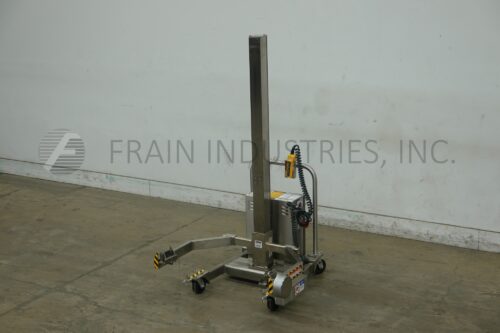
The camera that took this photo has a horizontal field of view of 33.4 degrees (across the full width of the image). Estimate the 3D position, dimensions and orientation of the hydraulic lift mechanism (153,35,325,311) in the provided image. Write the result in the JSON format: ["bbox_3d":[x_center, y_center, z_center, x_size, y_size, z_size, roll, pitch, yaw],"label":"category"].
[{"bbox_3d":[-0.008,0.003,6.392,1.094,1.974,1.087,7,17,30],"label":"hydraulic lift mechanism"}]

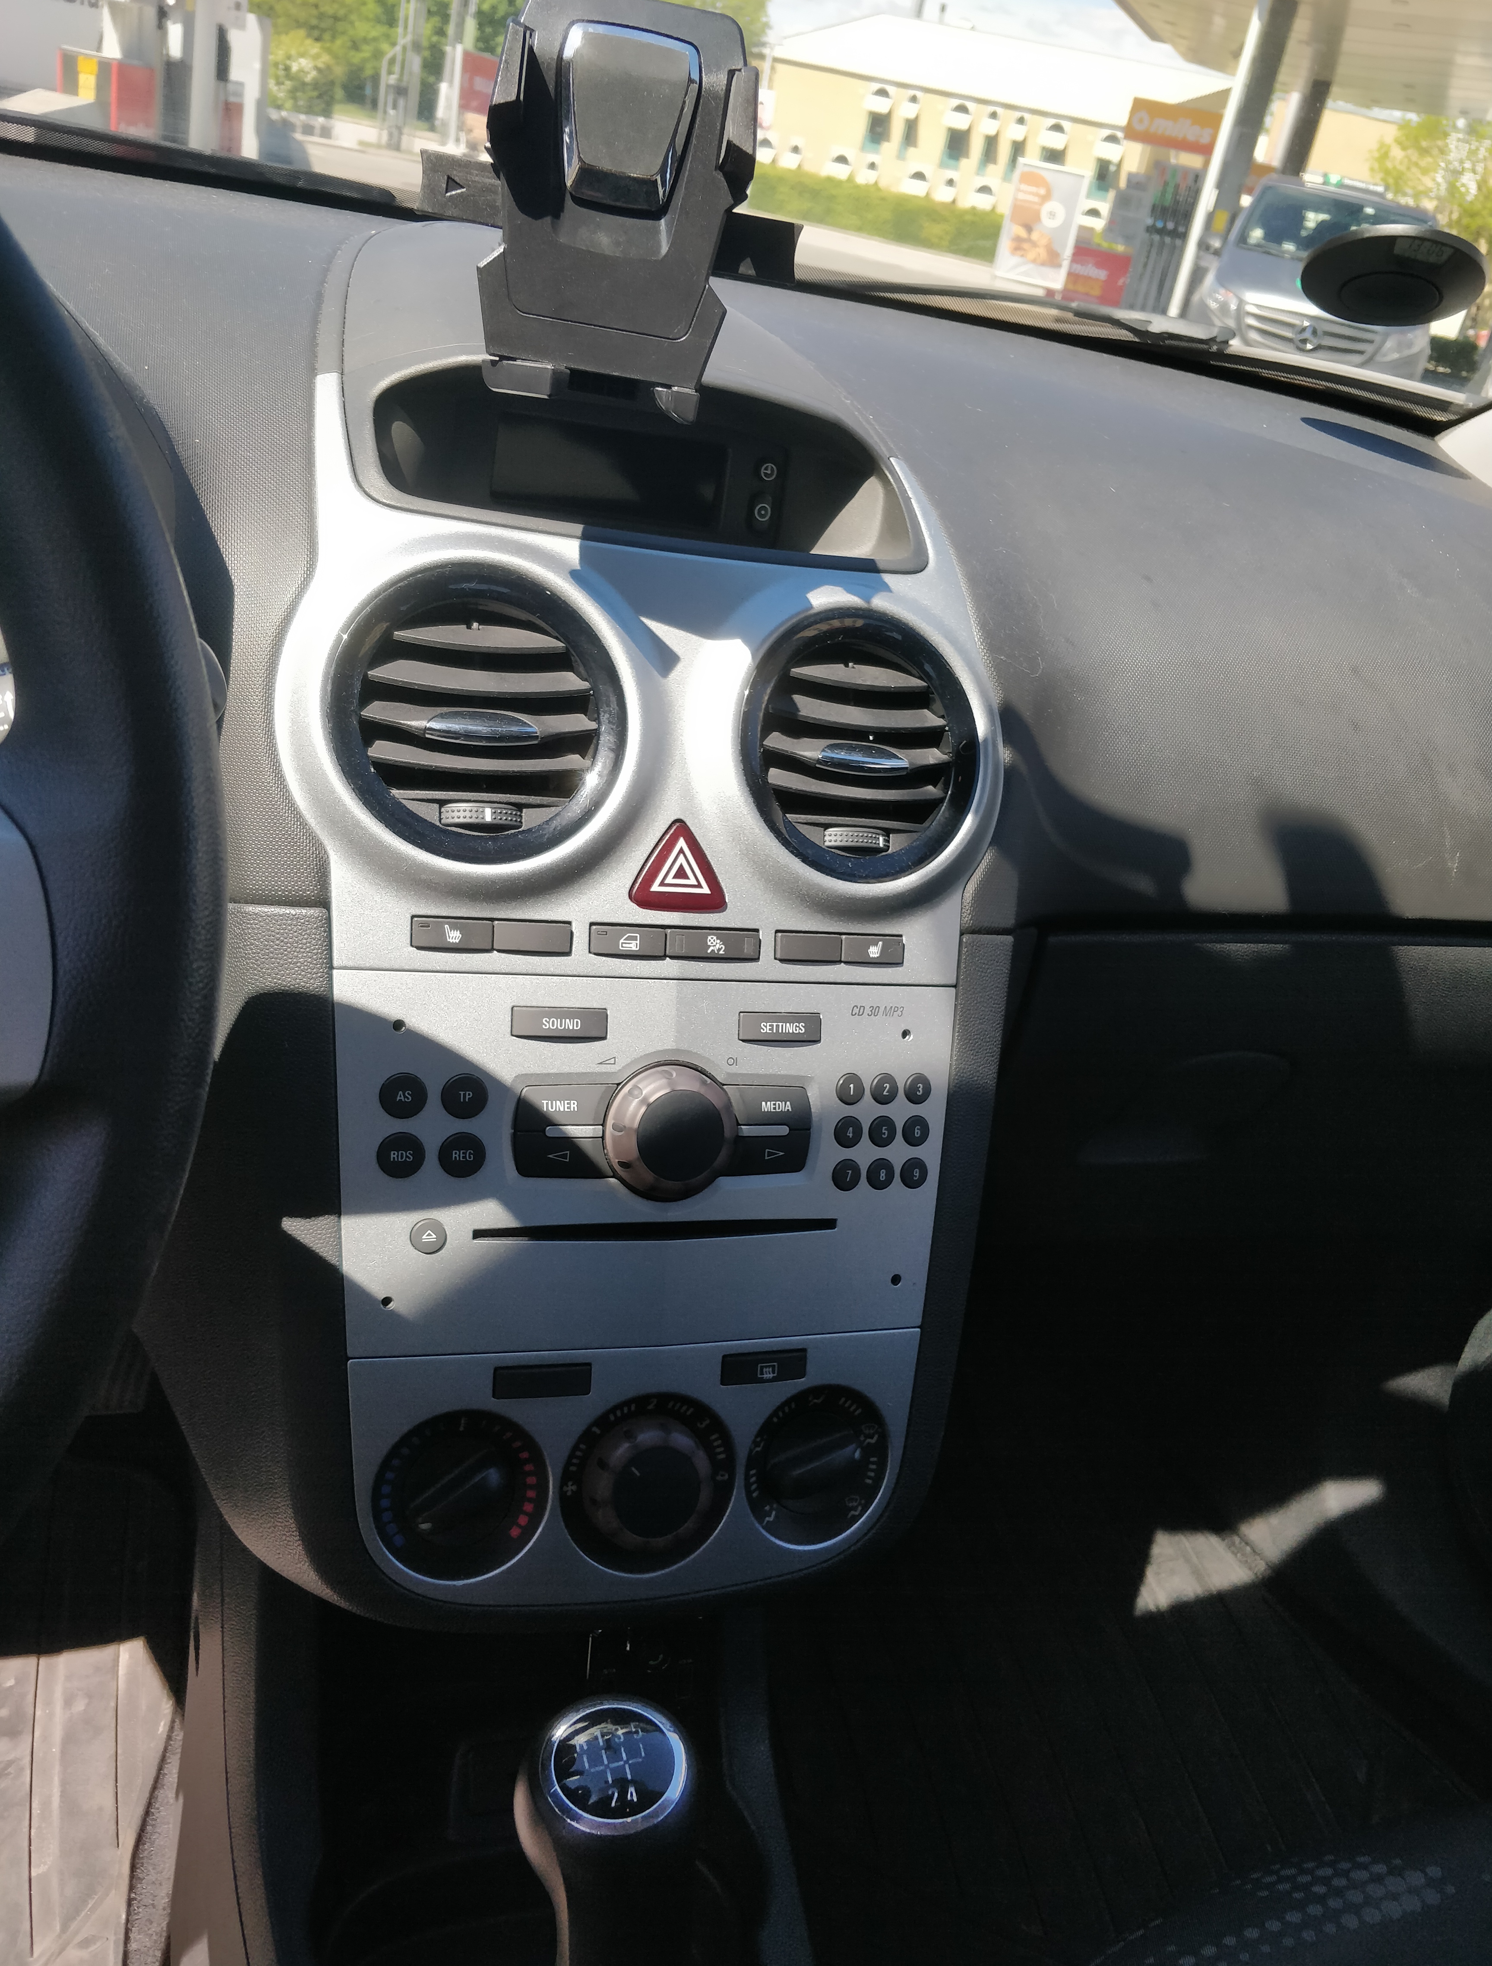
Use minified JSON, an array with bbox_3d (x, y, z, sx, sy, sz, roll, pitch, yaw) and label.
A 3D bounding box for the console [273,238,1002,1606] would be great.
[{"bbox_3d":[-0.044,-0.053,0.521,0.253,0.525,0.166,2,-1,-18],"label":"console"}]

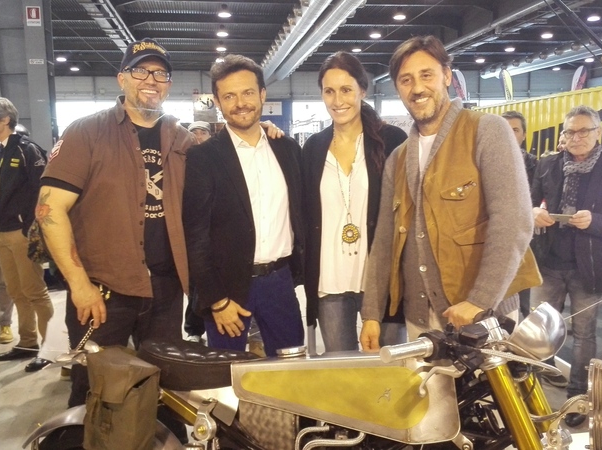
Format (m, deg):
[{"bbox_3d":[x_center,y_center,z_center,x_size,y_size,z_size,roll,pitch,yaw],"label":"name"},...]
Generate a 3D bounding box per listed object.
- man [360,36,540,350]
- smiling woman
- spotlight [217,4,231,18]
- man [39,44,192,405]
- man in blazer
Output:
[{"bbox_3d":[0.461,0.297,1.926,0.580,1.762,0.400,3,8,36],"label":"man"},{"bbox_3d":[0.192,0.294,2.066,0.500,1.750,0.330,1,7,17],"label":"smiling woman"},{"bbox_3d":[-3.114,-8.691,24.179,0.530,0.520,0.530,-1,6,0],"label":"spotlight"},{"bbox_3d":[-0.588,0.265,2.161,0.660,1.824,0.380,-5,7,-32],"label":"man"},{"bbox_3d":[-0.199,0.286,2.164,0.540,1.763,0.350,-4,7,-25],"label":"man in blazer"}]

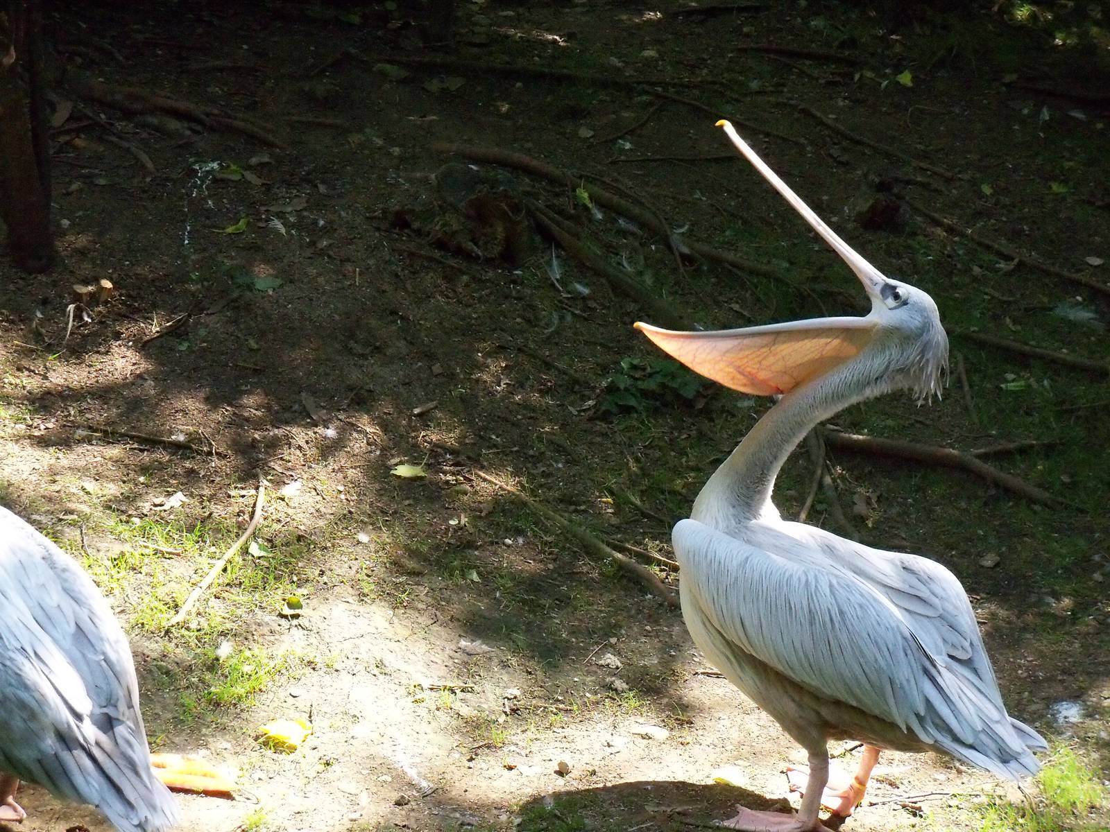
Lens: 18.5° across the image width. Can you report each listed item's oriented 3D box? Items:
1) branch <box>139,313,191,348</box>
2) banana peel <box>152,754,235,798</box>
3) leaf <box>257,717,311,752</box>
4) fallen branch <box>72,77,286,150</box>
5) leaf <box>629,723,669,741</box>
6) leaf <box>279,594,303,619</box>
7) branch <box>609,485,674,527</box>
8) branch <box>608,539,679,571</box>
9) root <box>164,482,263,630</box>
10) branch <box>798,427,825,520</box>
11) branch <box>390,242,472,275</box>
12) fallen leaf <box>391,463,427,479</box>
[{"bbox_3d":[-0.934,-0.201,8.215,0.032,0.040,0.263,6,16,20],"label":"branch"},{"bbox_3d":[-0.559,0.544,5.174,0.149,0.030,0.097,4,20,11],"label":"banana peel"},{"bbox_3d":[-0.446,0.526,5.606,0.090,0.025,0.085,0,15,0],"label":"leaf"},{"bbox_3d":[-0.973,-0.798,8.919,0.116,0.060,0.897,-18,27,-42],"label":"fallen branch"},{"bbox_3d":[0.157,0.525,5.634,0.066,0.012,0.050,0,15,0],"label":"leaf"},{"bbox_3d":[-0.484,0.349,6.236,0.043,0.030,0.045,0,15,0],"label":"leaf"},{"bbox_3d":[0.161,0.168,6.250,0.022,0.020,0.245,-12,23,-30],"label":"branch"},{"bbox_3d":[0.167,0.247,6.028,0.017,0.020,0.206,-18,26,-41],"label":"branch"},{"bbox_3d":[-0.583,0.241,6.036,0.048,0.025,0.692,3,20,8],"label":"root"},{"bbox_3d":[0.535,0.130,7.024,0.042,0.035,0.746,2,16,7],"label":"branch"},{"bbox_3d":[-0.323,-0.416,9.024,0.035,0.025,0.389,-11,19,-35],"label":"branch"},{"bbox_3d":[-0.306,0.115,7.114,0.076,0.015,0.065,0,15,0],"label":"fallen leaf"}]

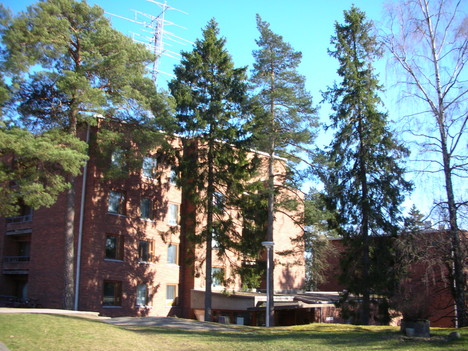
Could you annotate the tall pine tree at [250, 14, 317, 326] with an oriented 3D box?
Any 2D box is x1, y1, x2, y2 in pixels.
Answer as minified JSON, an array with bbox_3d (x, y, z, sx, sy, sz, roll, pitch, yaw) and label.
[{"bbox_3d":[2.383,-0.860,24.863,3.500,16.830,3.500,-1,-13,6],"label":"tall pine tree"}]

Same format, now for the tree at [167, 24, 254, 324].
[{"bbox_3d":[-1.375,-0.918,26.794,4.600,17.610,4.600,1,-13,-3],"label":"tree"}]

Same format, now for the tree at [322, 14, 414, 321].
[{"bbox_3d":[7.021,-1.130,25.377,4.900,17.490,4.900,-3,-13,16],"label":"tree"}]

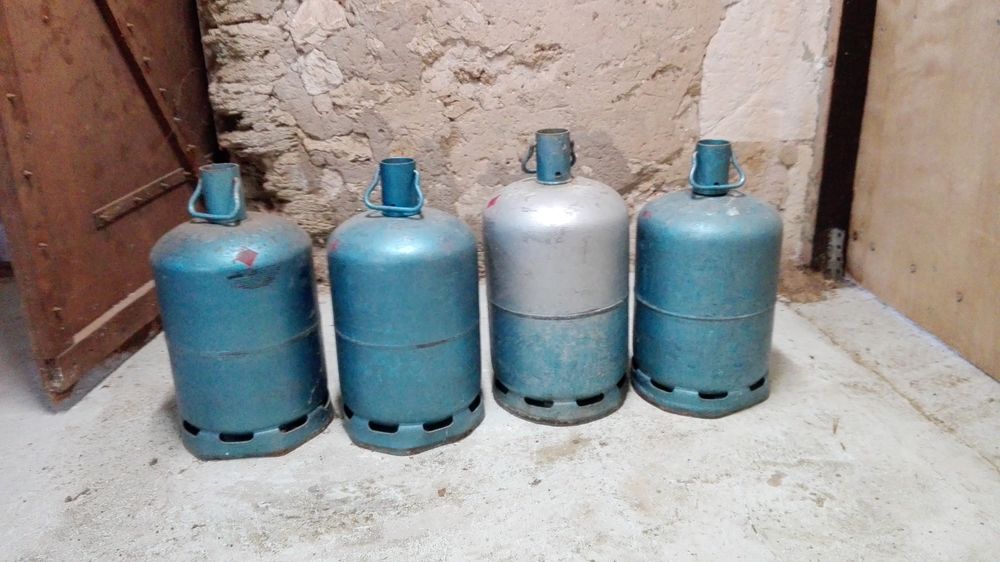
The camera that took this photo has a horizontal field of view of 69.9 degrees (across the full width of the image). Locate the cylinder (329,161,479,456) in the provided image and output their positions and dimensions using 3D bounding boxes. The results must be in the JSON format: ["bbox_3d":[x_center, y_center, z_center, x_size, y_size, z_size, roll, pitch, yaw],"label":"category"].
[{"bbox_3d":[-0.201,0.031,1.525,0.316,0.571,0.316,-2,19,0],"label":"cylinder"}]

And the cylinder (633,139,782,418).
[{"bbox_3d":[0.464,-0.024,1.615,0.316,0.571,0.316,-2,20,0],"label":"cylinder"}]

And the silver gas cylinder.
[{"bbox_3d":[0.134,-0.026,1.600,0.316,0.606,0.316,-3,19,0],"label":"silver gas cylinder"}]

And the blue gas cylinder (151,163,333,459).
[{"bbox_3d":[-0.544,0.047,1.508,0.316,0.575,0.316,-2,19,0],"label":"blue gas cylinder"}]

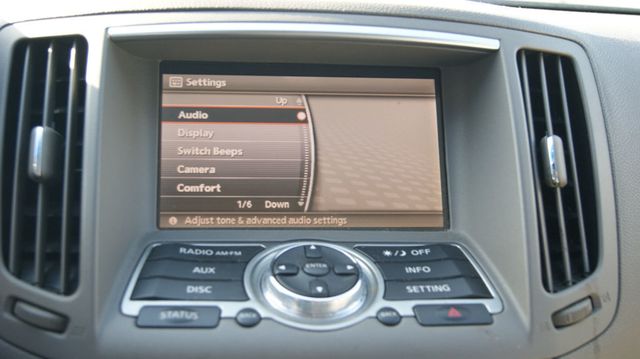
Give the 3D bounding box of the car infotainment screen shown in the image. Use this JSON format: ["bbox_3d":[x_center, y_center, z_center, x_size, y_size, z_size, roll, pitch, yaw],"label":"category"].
[{"bbox_3d":[-0.009,-0.019,0.428,0.158,0.092,0.012,0,-14,-6],"label":"car infotainment screen"}]

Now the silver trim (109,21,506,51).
[{"bbox_3d":[-0.007,-0.074,0.395,0.203,0.011,0.013,0,-14,-6],"label":"silver trim"}]

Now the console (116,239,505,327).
[{"bbox_3d":[-0.004,0.049,0.374,0.177,0.019,0.069,0,30,-6],"label":"console"}]

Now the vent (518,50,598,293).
[{"bbox_3d":[0.123,-0.004,0.400,0.038,0.127,0.022,5,-20,-19],"label":"vent"}]

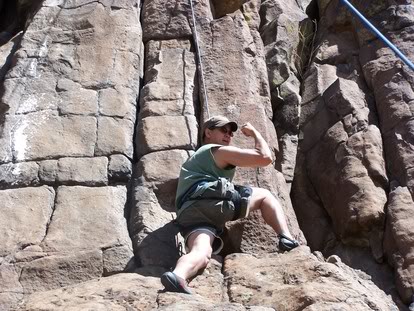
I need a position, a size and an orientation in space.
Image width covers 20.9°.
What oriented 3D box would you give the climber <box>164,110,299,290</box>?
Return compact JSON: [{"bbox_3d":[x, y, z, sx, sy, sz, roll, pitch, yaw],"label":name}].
[{"bbox_3d":[0.164,0.350,8.200,0.980,1.400,0.700,5,-22,-13],"label":"climber"}]

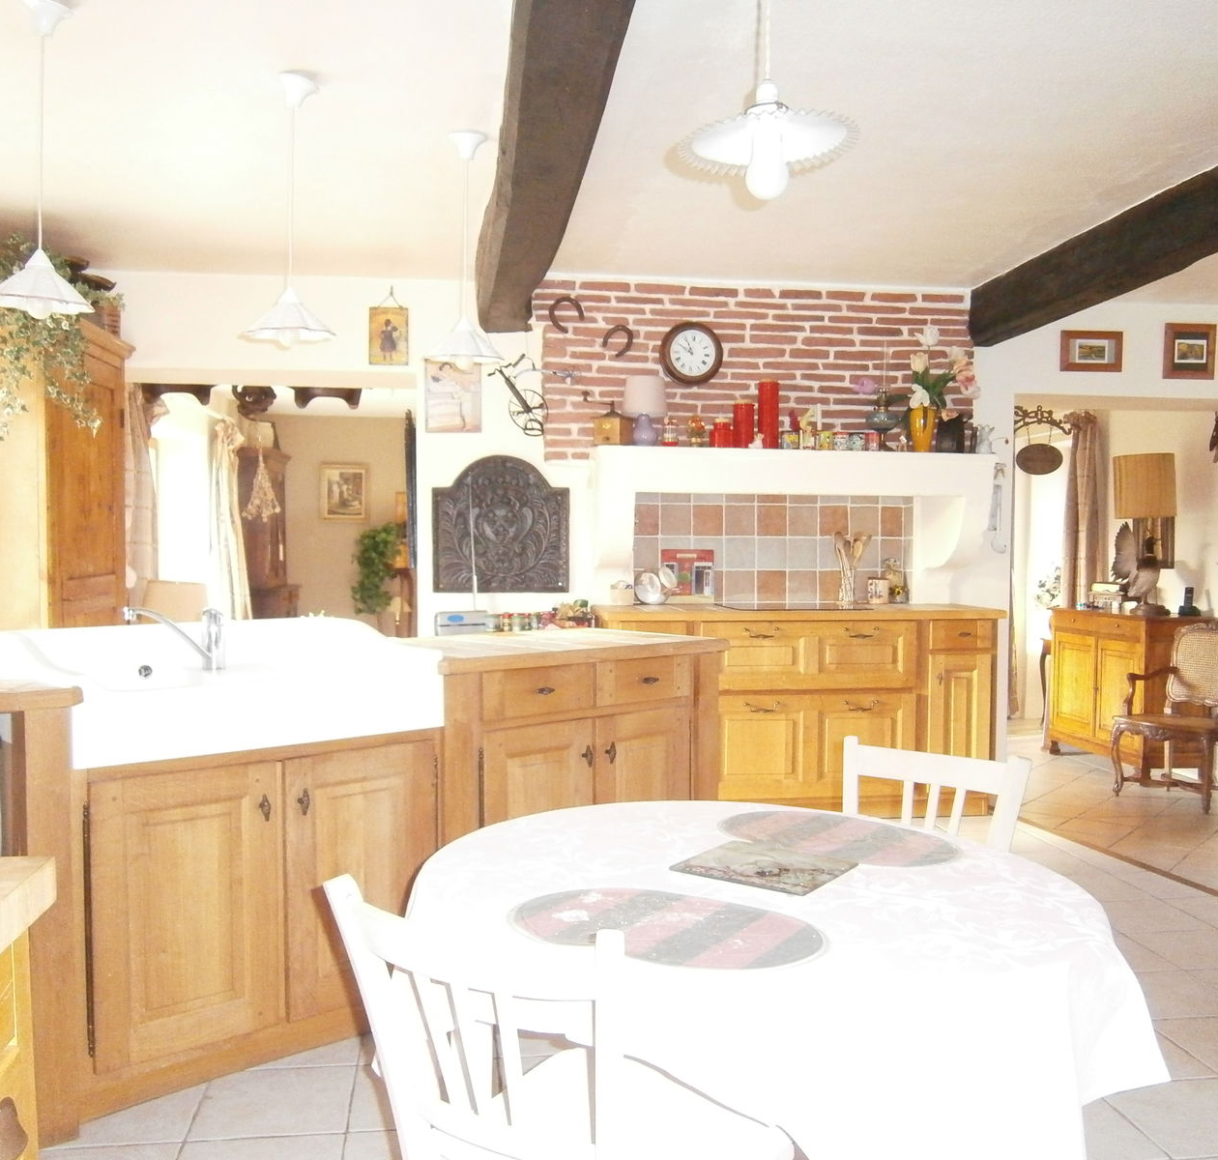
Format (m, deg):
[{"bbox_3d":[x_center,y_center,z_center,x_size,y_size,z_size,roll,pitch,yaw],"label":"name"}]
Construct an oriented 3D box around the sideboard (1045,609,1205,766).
[{"bbox_3d":[3.270,0.700,7.357,0.444,0.966,1.071,0,3,-10],"label":"sideboard"}]

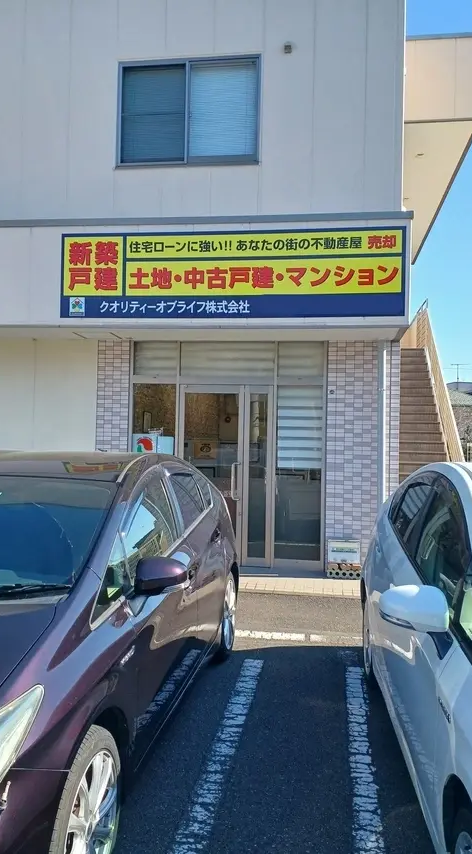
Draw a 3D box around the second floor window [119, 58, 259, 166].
[{"bbox_3d":[-0.584,-3.778,8.004,1.757,1.325,0.100,1,-1,8],"label":"second floor window"}]

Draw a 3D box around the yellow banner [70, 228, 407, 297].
[{"bbox_3d":[-0.089,-1.701,6.983,3.608,0.639,0.080,1,-1,8],"label":"yellow banner"}]

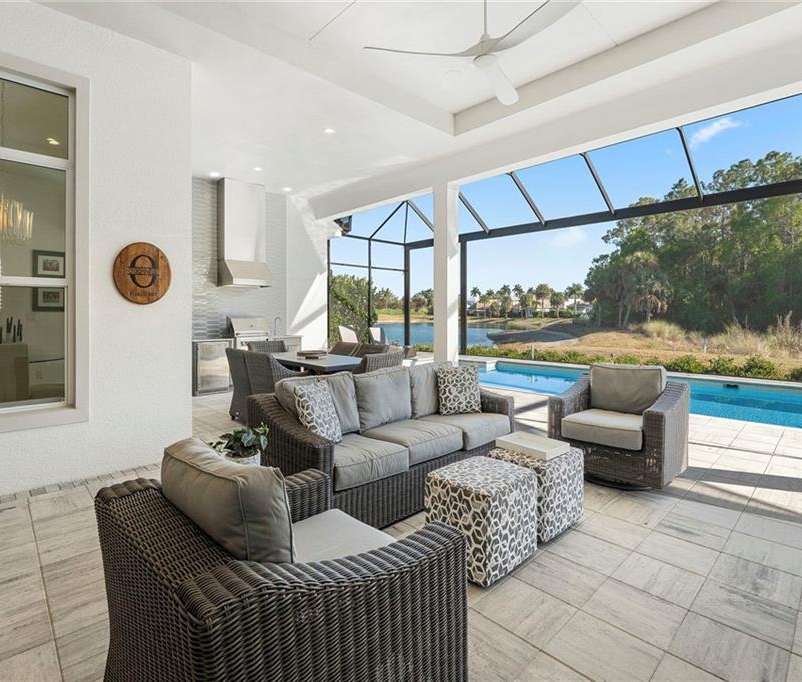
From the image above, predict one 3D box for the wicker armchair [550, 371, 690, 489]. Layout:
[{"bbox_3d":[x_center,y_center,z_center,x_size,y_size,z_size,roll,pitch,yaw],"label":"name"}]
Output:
[{"bbox_3d":[1.983,0.725,3.611,0.760,0.870,0.910,-2,3,-43],"label":"wicker armchair"}]

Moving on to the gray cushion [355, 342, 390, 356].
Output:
[{"bbox_3d":[-0.475,0.265,6.560,0.170,0.420,0.580,10,-4,-43],"label":"gray cushion"}]

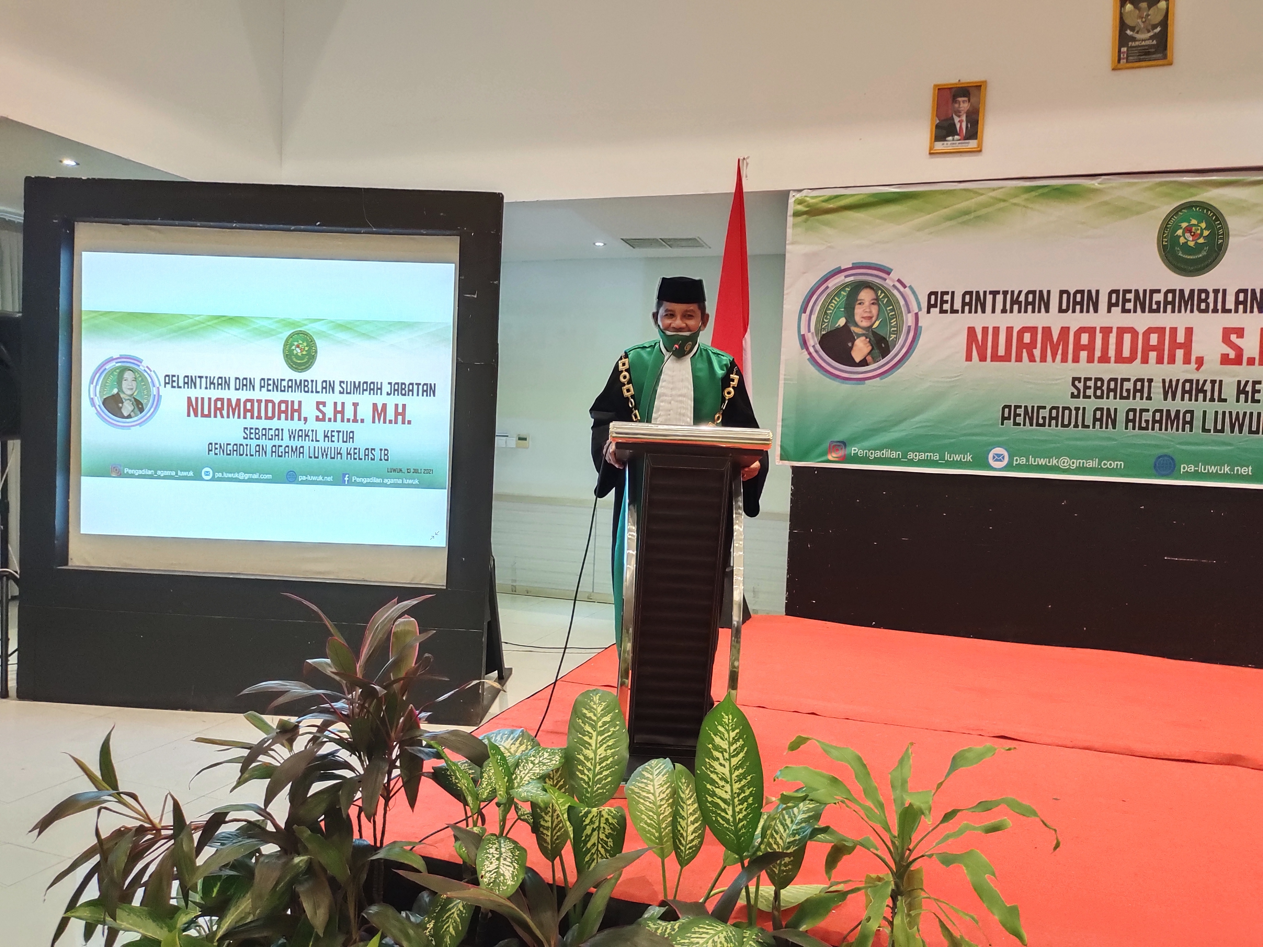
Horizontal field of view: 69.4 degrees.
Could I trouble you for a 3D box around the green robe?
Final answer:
[{"bbox_3d":[0.163,0.150,3.514,0.660,1.334,0.450,3,3,3],"label":"green robe"}]

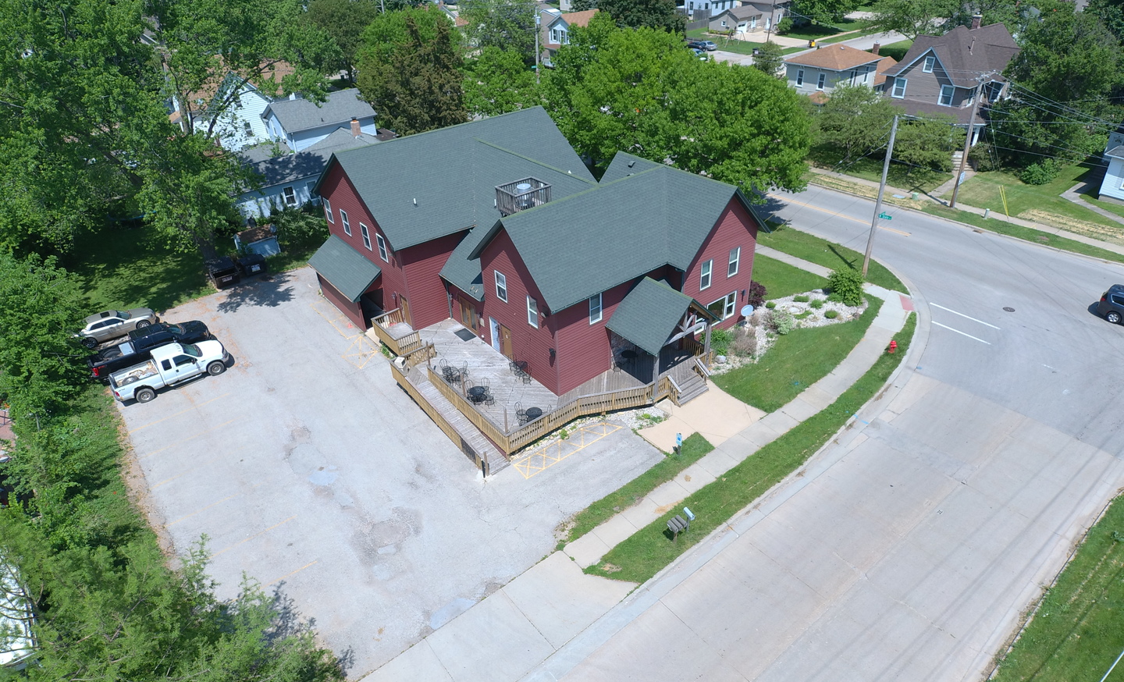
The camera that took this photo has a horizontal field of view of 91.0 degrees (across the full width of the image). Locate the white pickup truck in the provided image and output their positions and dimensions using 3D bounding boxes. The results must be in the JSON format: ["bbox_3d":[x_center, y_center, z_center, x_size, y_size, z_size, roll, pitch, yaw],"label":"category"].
[{"bbox_3d":[-22.775,1.613,31.973,5.800,1.980,2.050,-27,42,-29],"label":"white pickup truck"}]

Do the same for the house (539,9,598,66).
[{"bbox_3d":[1.029,-53.897,99.500,11.000,9.000,9.500,-27,43,-31],"label":"house"}]

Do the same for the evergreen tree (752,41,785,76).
[{"bbox_3d":[33.526,-44.811,87.357,5.200,5.600,5.200,-28,43,-30],"label":"evergreen tree"}]

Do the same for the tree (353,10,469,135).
[{"bbox_3d":[-15.342,-25.992,56.892,10.500,14.000,11.000,-28,43,-30],"label":"tree"}]

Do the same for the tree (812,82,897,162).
[{"bbox_3d":[29.357,-21.940,55.500,8.000,7.300,8.000,-2,36,0],"label":"tree"}]

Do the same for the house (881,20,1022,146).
[{"bbox_3d":[43.788,-29.016,62.334,14.000,10.500,10.500,-25,41,-28],"label":"house"}]

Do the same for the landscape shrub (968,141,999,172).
[{"bbox_3d":[40.765,-17.650,52.766,2.800,2.500,2.800,-28,43,-30],"label":"landscape shrub"}]

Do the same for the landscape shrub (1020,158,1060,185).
[{"bbox_3d":[45.043,-15.883,52.000,3.100,2.100,3.100,-2,36,0],"label":"landscape shrub"}]

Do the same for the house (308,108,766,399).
[{"bbox_3d":[-2.883,-6.663,34.737,19.793,10.500,25.699,-27,43,-31],"label":"house"}]

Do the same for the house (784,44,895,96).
[{"bbox_3d":[37.127,-35.957,75.119,14.000,7.800,9.000,-25,42,-28],"label":"house"}]

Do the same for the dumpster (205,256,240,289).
[{"bbox_3d":[-25.437,-5.098,41.560,1.800,1.400,1.500,-27,43,-31],"label":"dumpster"}]

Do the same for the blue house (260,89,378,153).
[{"bbox_3d":[-26.491,-23.149,61.625,10.000,7.500,8.300,-28,43,-30],"label":"blue house"}]

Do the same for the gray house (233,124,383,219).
[{"bbox_3d":[-25.310,-17.169,53.788,14.000,5.200,8.500,-28,43,-31],"label":"gray house"}]

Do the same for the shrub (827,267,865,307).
[{"bbox_3d":[17.988,-3.432,34.647,2.100,2.300,2.100,-28,43,-31],"label":"shrub"}]

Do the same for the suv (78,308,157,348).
[{"bbox_3d":[-29.478,-1.083,36.114,5.000,1.480,1.880,-27,43,-30],"label":"suv"}]

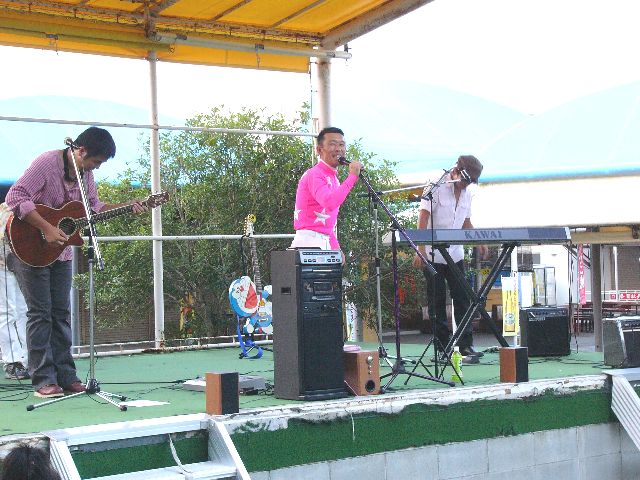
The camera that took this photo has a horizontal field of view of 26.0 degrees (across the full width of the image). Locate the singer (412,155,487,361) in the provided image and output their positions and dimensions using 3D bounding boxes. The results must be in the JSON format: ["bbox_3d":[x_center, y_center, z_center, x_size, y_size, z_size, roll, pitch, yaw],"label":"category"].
[{"bbox_3d":[0.977,0.136,10.502,0.549,1.548,0.421,-1,-1,-25],"label":"singer"}]

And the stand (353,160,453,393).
[{"bbox_3d":[0.470,0.211,8.226,0.568,1.333,0.470,-2,-1,26],"label":"stand"}]

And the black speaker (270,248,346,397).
[{"bbox_3d":[-0.063,0.468,7.795,0.323,0.833,0.270,-1,-1,-32],"label":"black speaker"}]

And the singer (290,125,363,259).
[{"bbox_3d":[0.045,0.102,8.739,0.451,1.597,0.441,-2,-1,26],"label":"singer"}]

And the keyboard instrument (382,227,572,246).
[{"bbox_3d":[1.163,-0.024,10.300,1.372,0.113,0.314,-1,-1,-16],"label":"keyboard instrument"}]

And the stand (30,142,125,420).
[{"bbox_3d":[-1.350,0.180,7.699,0.539,1.480,0.588,-1,-1,-14],"label":"stand"}]

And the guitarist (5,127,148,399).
[{"bbox_3d":[-1.494,0.130,8.376,0.706,1.617,0.568,-1,-2,-38],"label":"guitarist"}]

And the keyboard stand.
[{"bbox_3d":[1.173,0.467,10.299,0.627,0.867,0.431,-1,-1,-16],"label":"keyboard stand"}]

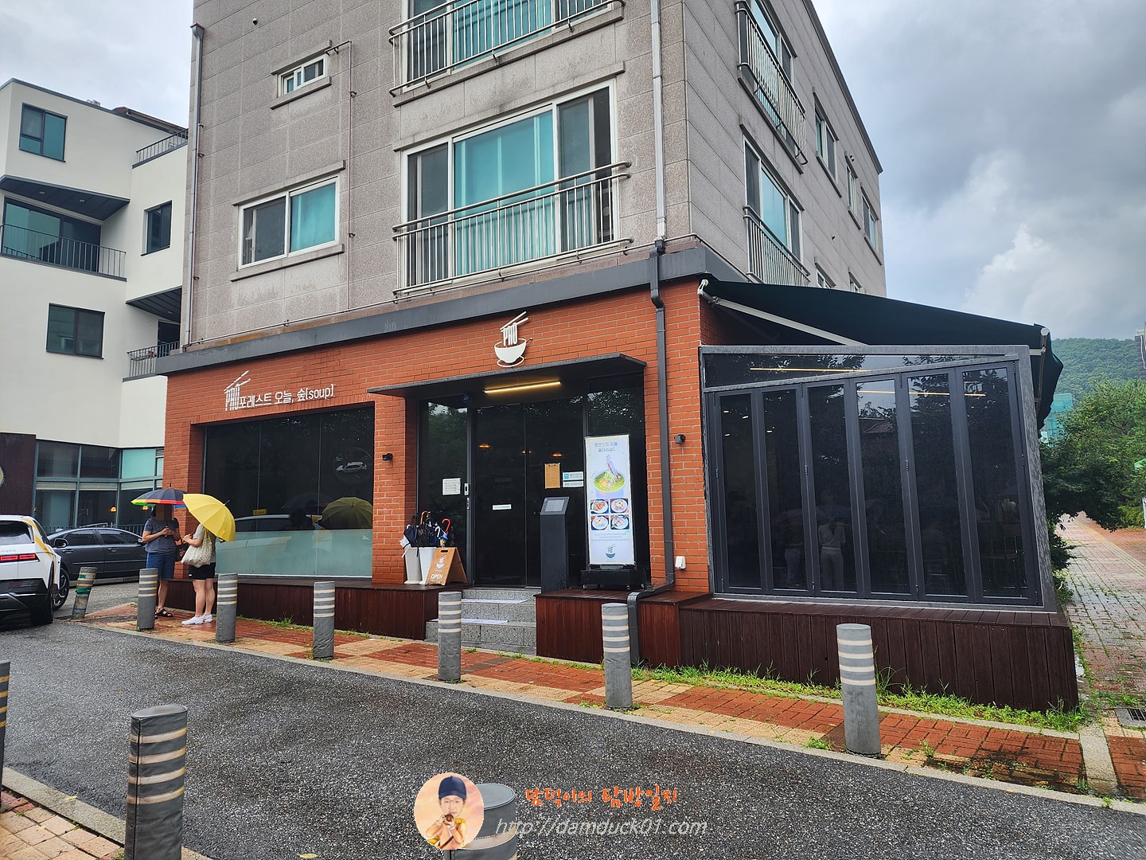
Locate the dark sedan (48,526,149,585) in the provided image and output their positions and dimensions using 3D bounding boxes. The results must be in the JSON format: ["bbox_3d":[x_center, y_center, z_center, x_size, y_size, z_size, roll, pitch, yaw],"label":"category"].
[{"bbox_3d":[-12.600,3.358,20.300,1.830,1.470,4.850,-7,-9,42],"label":"dark sedan"}]

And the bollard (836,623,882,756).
[{"bbox_3d":[1.717,1.549,4.555,0.200,0.745,0.200,-5,-8,30],"label":"bollard"}]

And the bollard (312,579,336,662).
[{"bbox_3d":[-2.513,1.925,7.715,0.200,0.745,0.200,-5,-8,30],"label":"bollard"}]

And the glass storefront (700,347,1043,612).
[{"bbox_3d":[2.740,0.322,7.403,2.994,2.684,0.180,-5,-8,30],"label":"glass storefront"}]

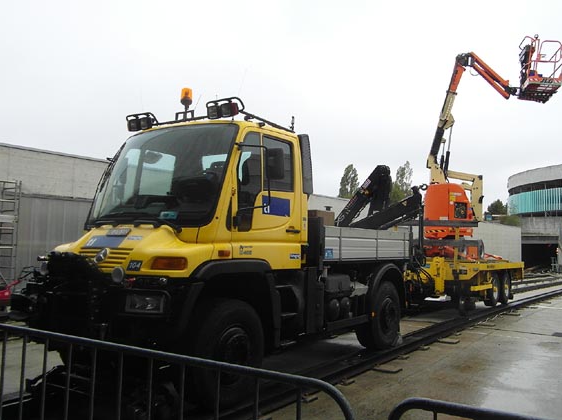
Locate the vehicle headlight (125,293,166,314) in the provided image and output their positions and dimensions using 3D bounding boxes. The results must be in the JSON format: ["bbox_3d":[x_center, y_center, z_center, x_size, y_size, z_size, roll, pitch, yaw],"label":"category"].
[{"bbox_3d":[-1.236,0.853,3.830,0.350,0.170,0.120,-1,-5,24],"label":"vehicle headlight"}]

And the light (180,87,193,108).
[{"bbox_3d":[-1.143,-1.349,5.080,0.140,0.235,0.140,1,-5,0],"label":"light"}]

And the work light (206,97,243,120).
[{"bbox_3d":[-0.633,-1.148,4.750,0.390,0.180,0.170,-2,-6,34],"label":"work light"}]

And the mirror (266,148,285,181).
[{"bbox_3d":[-0.056,-0.464,4.280,0.165,0.310,0.080,-2,-5,27],"label":"mirror"}]

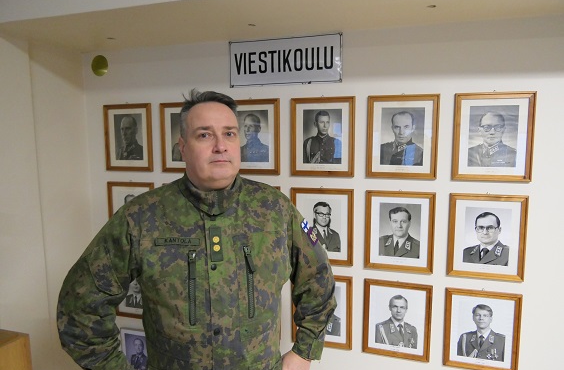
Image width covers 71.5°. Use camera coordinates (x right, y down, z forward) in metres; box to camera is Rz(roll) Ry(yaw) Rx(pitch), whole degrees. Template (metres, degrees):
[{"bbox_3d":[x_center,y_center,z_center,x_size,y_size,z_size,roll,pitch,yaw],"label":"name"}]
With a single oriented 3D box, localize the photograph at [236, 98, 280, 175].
[{"bbox_3d":[-0.140,-0.217,1.779,0.276,0.335,0.020,2,7,16],"label":"photograph"}]

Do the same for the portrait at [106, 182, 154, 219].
[{"bbox_3d":[-0.763,0.152,2.005,0.276,0.335,0.020,1,7,16],"label":"portrait"}]

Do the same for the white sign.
[{"bbox_3d":[0.008,-0.533,1.696,0.502,0.199,0.015,2,6,16],"label":"white sign"}]

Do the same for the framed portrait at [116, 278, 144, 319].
[{"bbox_3d":[-0.759,0.537,2.048,0.276,0.335,0.020,2,7,16],"label":"framed portrait"}]

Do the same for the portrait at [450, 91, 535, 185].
[{"bbox_3d":[0.805,-0.182,1.497,0.275,0.334,0.025,2,6,16],"label":"portrait"}]

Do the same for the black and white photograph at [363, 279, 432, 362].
[{"bbox_3d":[0.489,0.575,1.673,0.275,0.332,0.025,2,6,16],"label":"black and white photograph"}]

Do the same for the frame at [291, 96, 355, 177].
[{"bbox_3d":[0.173,-0.204,1.684,0.275,0.335,0.025,2,6,16],"label":"frame"}]

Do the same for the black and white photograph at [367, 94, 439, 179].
[{"bbox_3d":[0.488,-0.194,1.595,0.276,0.335,0.020,2,7,16],"label":"black and white photograph"}]

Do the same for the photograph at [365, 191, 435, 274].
[{"bbox_3d":[0.489,0.194,1.639,0.276,0.335,0.020,2,7,16],"label":"photograph"}]

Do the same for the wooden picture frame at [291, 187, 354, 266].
[{"bbox_3d":[0.177,0.180,1.730,0.276,0.335,0.020,2,7,16],"label":"wooden picture frame"}]

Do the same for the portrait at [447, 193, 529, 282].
[{"bbox_3d":[0.803,0.204,1.540,0.275,0.334,0.025,2,6,16],"label":"portrait"}]

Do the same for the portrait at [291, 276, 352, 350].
[{"bbox_3d":[0.178,0.561,1.764,0.275,0.334,0.025,2,6,16],"label":"portrait"}]

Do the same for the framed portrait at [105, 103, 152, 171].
[{"bbox_3d":[-0.767,-0.236,1.963,0.276,0.335,0.020,2,7,16],"label":"framed portrait"}]

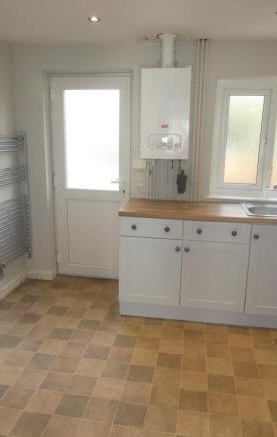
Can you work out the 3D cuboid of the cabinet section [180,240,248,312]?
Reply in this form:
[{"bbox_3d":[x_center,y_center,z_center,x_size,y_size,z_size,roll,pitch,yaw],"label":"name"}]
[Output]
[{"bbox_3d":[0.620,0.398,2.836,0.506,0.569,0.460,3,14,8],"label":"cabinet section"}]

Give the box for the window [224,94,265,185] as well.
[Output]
[{"bbox_3d":[0.970,-0.711,3.102,0.305,0.790,0.035,3,13,7],"label":"window"}]

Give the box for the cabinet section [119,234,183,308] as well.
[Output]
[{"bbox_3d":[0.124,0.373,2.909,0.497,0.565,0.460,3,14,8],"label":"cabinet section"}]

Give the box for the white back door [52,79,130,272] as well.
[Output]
[{"bbox_3d":[-0.472,-0.359,3.415,0.795,2.040,0.065,3,13,7],"label":"white back door"}]

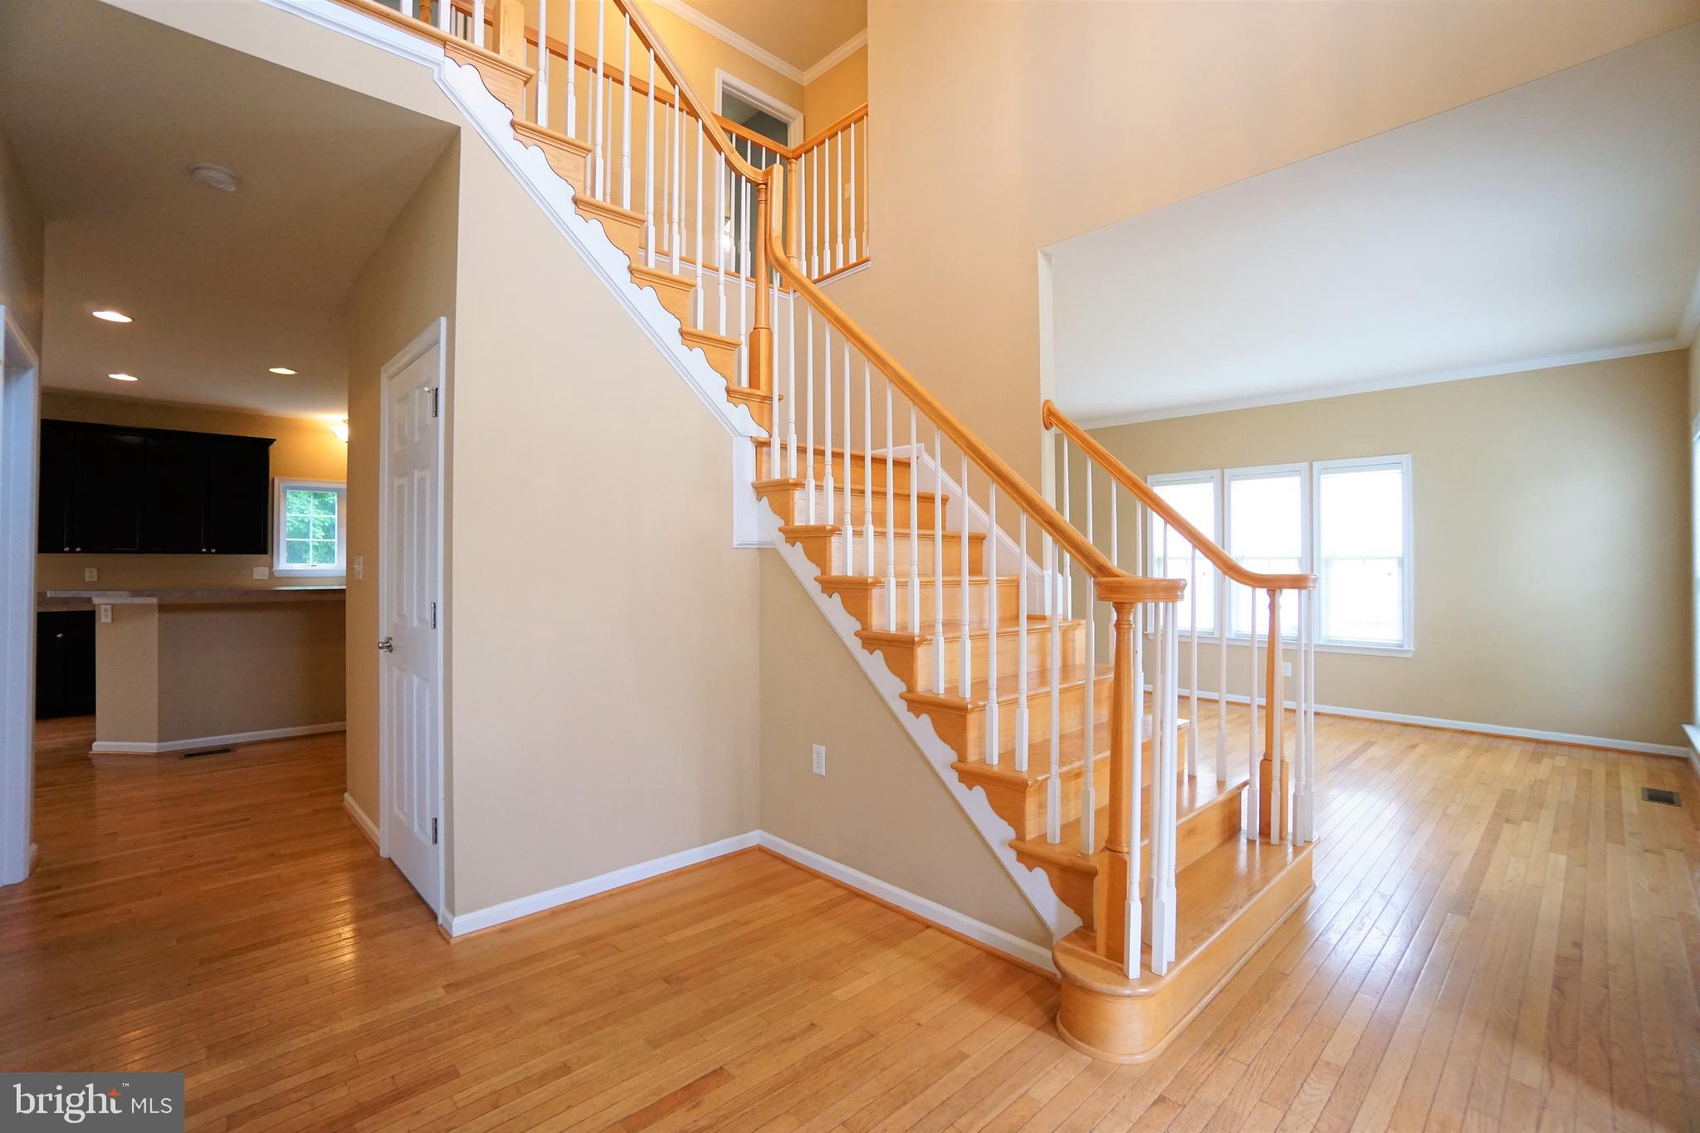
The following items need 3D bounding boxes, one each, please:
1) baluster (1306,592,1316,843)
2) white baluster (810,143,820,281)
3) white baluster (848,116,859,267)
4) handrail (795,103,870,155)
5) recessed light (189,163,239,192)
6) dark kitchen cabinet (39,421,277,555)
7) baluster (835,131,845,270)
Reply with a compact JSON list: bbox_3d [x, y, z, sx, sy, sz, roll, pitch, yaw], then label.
[{"bbox_3d":[1.753,0.567,2.704,0.034,0.965,0.034,0,0,-44],"label":"baluster"},{"bbox_3d":[-0.216,-2.239,4.482,0.034,0.855,0.034,0,0,-44],"label":"white baluster"},{"bbox_3d":[0.021,-2.236,4.246,0.034,0.855,0.034,0,0,-44],"label":"white baluster"},{"bbox_3d":[-0.127,-2.697,4.396,0.058,0.060,0.665,0,0,-44],"label":"handrail"},{"bbox_3d":[-2.397,-1.468,2.671,0.145,0.050,0.145,0,0,-44],"label":"recessed light"},{"bbox_3d":[-6.116,-0.647,6.234,1.600,1.075,0.340,0,0,-44],"label":"dark kitchen cabinet"},{"bbox_3d":[-0.060,-2.240,4.327,0.034,0.855,0.034,0,0,-44],"label":"baluster"}]

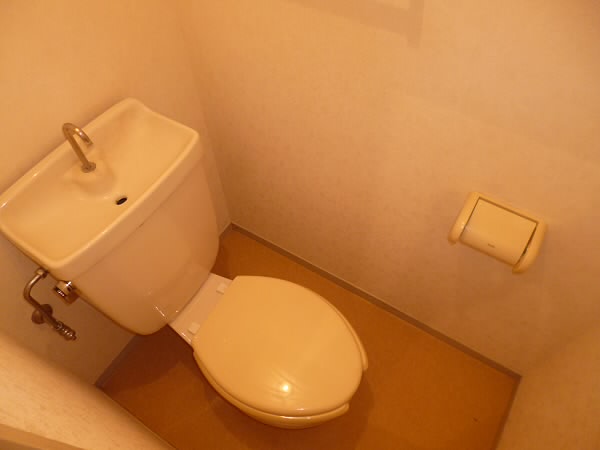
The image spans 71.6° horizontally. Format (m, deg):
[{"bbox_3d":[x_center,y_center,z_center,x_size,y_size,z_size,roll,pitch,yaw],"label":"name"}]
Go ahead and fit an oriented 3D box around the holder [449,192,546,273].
[{"bbox_3d":[0.432,0.023,0.929,0.170,0.104,0.096,27,60,18],"label":"holder"}]

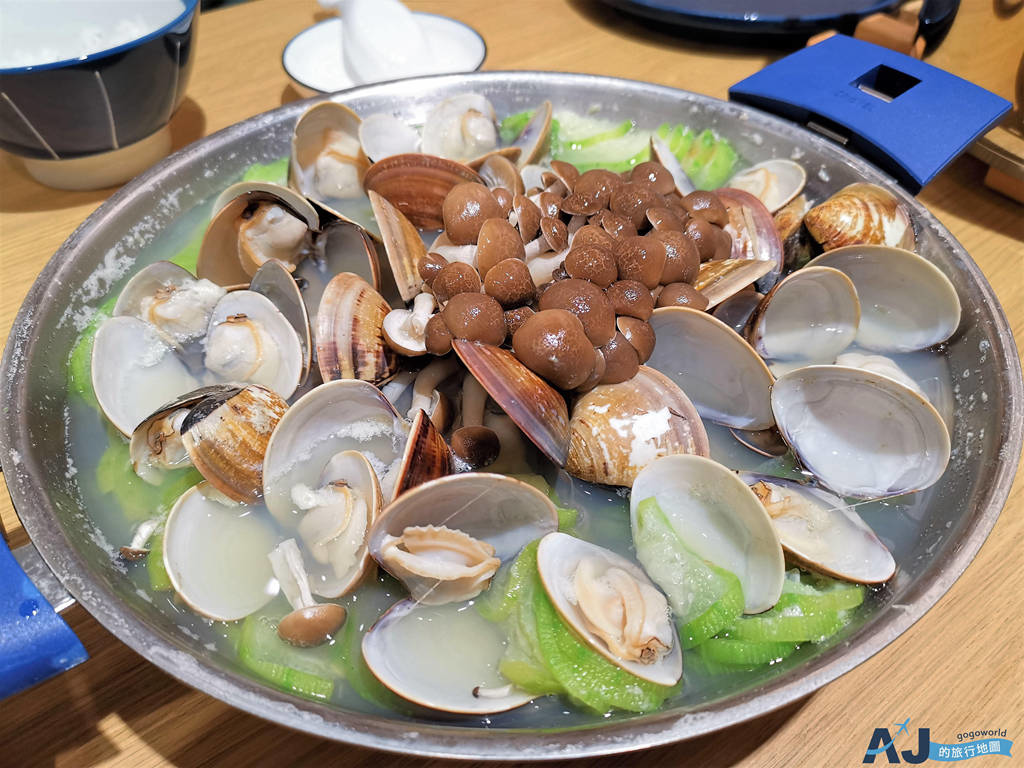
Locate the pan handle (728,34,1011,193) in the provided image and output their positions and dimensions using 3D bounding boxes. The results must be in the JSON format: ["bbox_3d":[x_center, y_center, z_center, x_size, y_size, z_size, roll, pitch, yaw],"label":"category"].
[{"bbox_3d":[0.142,-0.111,0.319,0.088,0.016,0.083,35,55,30],"label":"pan handle"}]

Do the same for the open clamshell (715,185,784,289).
[{"bbox_3d":[0.075,-0.047,0.263,0.033,0.040,0.016,-17,5,-24],"label":"open clamshell"}]

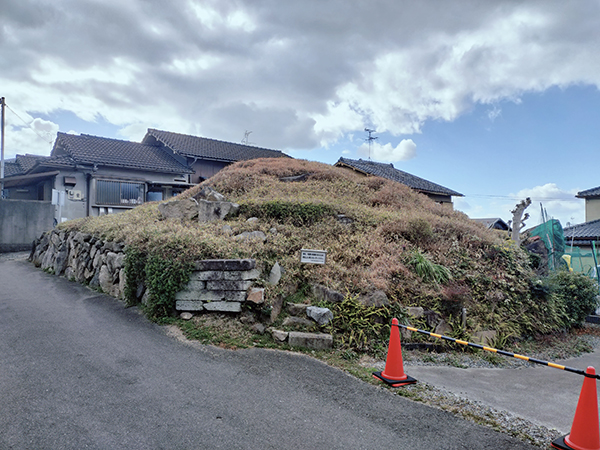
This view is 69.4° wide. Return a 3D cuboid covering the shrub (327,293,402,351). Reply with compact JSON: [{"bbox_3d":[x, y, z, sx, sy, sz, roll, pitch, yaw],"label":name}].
[{"bbox_3d":[0.945,1.400,6.350,1.080,0.780,0.750,0,-1,9],"label":"shrub"}]

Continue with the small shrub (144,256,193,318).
[{"bbox_3d":[-2.033,0.951,6.700,0.770,0.980,0.600,0,-1,9],"label":"small shrub"}]

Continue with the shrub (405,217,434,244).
[{"bbox_3d":[2.455,0.134,8.900,0.620,0.520,0.550,0,-1,14],"label":"shrub"}]

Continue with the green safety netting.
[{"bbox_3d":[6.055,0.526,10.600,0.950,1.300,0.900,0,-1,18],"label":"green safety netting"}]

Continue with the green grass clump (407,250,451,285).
[{"bbox_3d":[2.224,0.736,7.500,0.750,0.580,0.600,0,-1,14],"label":"green grass clump"}]

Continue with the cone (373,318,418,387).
[{"bbox_3d":[1.059,1.393,4.830,0.380,0.700,0.380,1,-1,-34],"label":"cone"}]

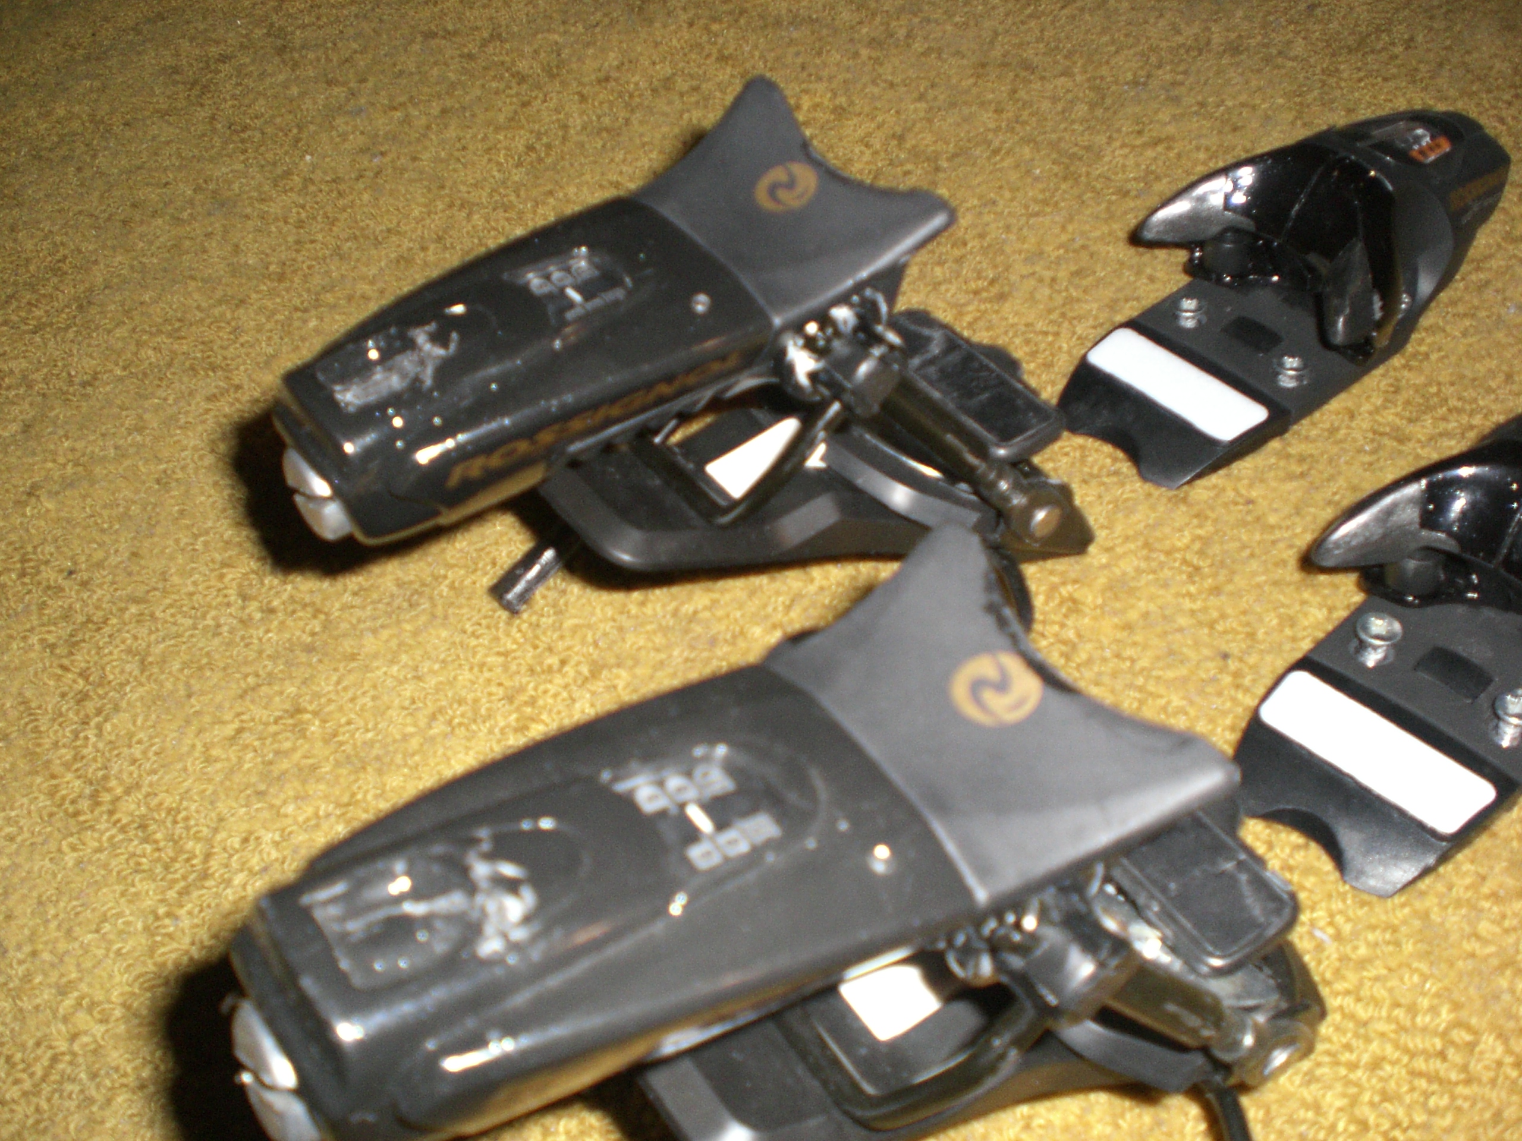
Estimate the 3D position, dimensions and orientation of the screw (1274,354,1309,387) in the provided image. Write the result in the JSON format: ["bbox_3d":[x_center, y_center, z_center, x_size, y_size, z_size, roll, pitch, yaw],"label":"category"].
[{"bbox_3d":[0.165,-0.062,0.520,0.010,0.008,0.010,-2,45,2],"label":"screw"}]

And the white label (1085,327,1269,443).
[{"bbox_3d":[0.129,-0.058,0.520,0.021,0.002,0.059,-34,53,-24],"label":"white label"}]

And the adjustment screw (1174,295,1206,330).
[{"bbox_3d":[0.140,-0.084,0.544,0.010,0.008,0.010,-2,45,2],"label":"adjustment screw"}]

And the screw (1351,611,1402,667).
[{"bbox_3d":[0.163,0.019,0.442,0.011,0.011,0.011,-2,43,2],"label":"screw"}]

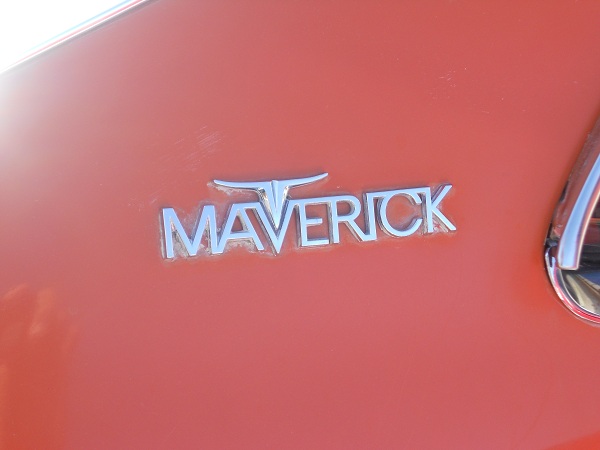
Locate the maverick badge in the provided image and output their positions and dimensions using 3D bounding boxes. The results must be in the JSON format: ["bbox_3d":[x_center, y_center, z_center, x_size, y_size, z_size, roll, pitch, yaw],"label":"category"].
[{"bbox_3d":[0.006,-0.007,0.538,0.146,0.036,0.006,-5,3,-19],"label":"maverick badge"}]

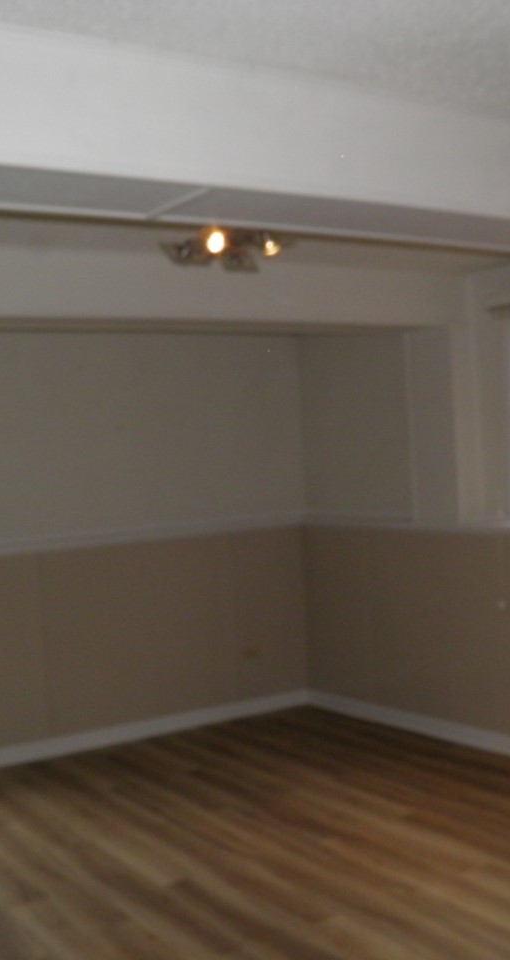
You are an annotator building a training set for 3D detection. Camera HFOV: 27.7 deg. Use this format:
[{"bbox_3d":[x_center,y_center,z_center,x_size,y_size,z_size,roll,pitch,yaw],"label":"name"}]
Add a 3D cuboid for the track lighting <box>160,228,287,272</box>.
[{"bbox_3d":[-0.108,-0.877,3.814,0.480,0.190,0.430,-4,1,-32],"label":"track lighting"}]

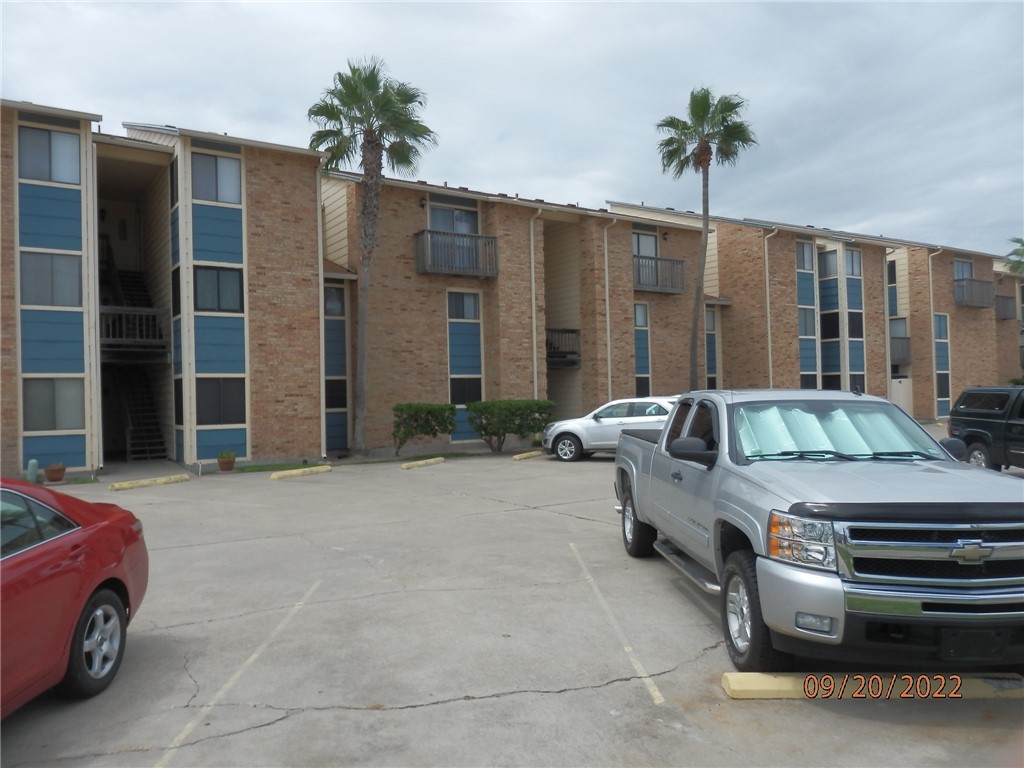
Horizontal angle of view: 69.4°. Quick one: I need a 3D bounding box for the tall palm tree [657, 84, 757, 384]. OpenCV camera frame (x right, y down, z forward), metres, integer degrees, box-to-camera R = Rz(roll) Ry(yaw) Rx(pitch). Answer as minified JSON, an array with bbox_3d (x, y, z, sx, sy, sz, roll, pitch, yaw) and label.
[{"bbox_3d":[7.804,-4.880,29.118,3.800,13.556,3.800,-1,-1,-33],"label":"tall palm tree"}]

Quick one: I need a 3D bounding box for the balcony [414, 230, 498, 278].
[{"bbox_3d":[-1.756,-3.957,23.145,2.551,1.286,0.850,-1,-1,-34],"label":"balcony"}]

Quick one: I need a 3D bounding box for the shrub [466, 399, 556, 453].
[{"bbox_3d":[0.005,1.283,22.669,2.800,1.585,1.200,-1,-1,-34],"label":"shrub"}]

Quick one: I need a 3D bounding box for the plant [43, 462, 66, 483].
[{"bbox_3d":[-9.804,1.886,15.870,0.466,0.389,0.466,-1,-1,-33],"label":"plant"}]

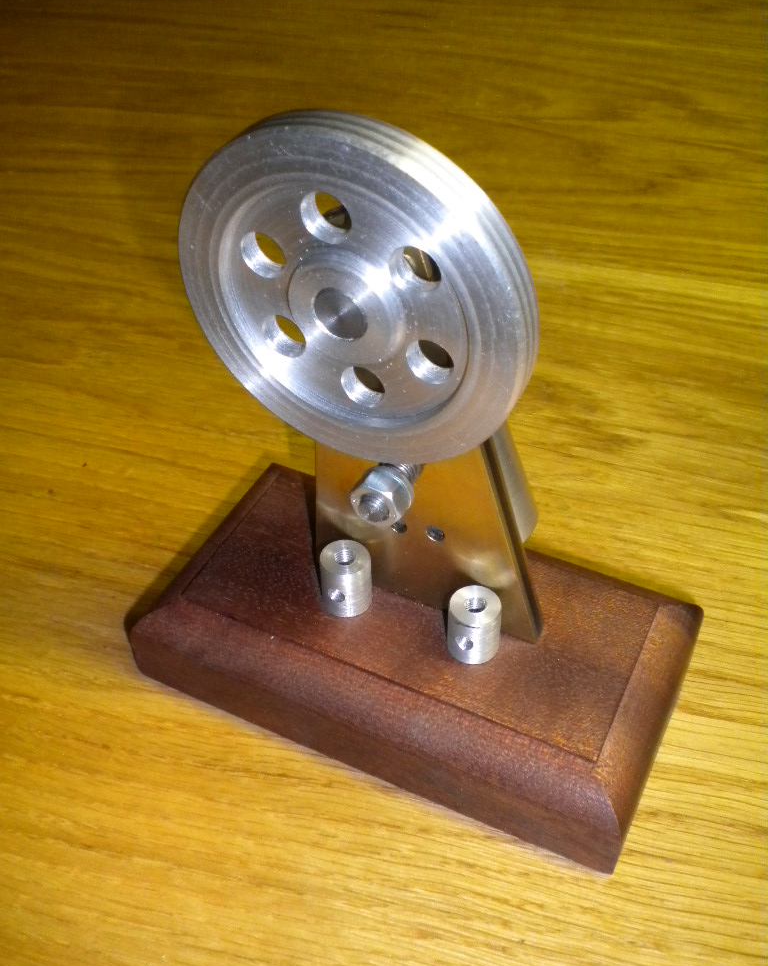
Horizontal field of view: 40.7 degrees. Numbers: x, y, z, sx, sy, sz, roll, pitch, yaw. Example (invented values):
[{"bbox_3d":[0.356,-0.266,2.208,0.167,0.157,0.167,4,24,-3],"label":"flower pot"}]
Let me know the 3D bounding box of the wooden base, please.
[{"bbox_3d":[0.007,0.033,0.228,0.110,0.022,0.059,18,46,20],"label":"wooden base"}]

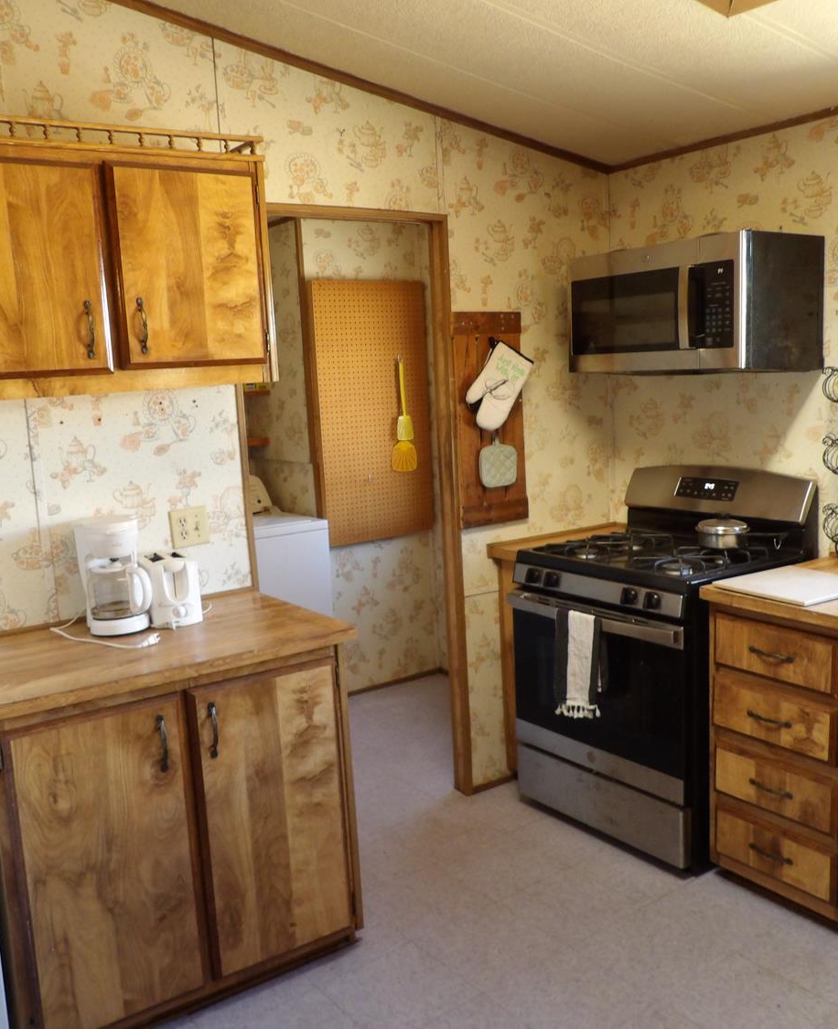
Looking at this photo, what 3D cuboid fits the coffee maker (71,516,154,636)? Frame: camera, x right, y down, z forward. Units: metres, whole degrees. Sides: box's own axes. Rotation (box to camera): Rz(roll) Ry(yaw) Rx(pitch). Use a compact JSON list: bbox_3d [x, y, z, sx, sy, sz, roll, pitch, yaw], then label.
[{"bbox_3d":[-0.866,0.165,2.689,0.175,0.299,0.218,-8,10,-30],"label":"coffee maker"}]

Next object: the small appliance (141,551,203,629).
[{"bbox_3d":[-0.723,0.210,2.759,0.146,0.176,0.242,-6,9,-23],"label":"small appliance"}]

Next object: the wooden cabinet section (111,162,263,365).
[{"bbox_3d":[-0.680,-0.649,2.595,0.399,0.498,0.320,-8,10,-33],"label":"wooden cabinet section"}]

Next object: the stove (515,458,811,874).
[{"bbox_3d":[0.829,0.459,3.301,0.708,1.178,0.749,-9,11,-35],"label":"stove"}]

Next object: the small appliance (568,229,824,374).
[{"bbox_3d":[0.925,-0.699,3.257,0.416,0.410,0.745,-9,11,-35],"label":"small appliance"}]

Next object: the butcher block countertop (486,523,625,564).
[{"bbox_3d":[0.590,0.102,3.722,0.629,0.050,0.228,-9,11,-35],"label":"butcher block countertop"}]

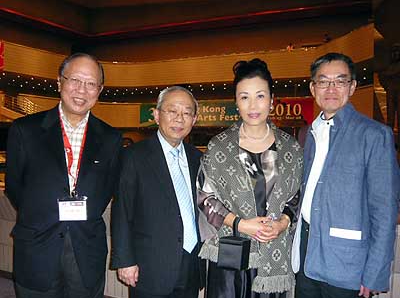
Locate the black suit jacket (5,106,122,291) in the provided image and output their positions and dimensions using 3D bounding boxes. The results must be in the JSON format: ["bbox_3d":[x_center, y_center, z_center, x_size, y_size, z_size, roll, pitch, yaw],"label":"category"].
[{"bbox_3d":[-0.563,0.203,1.500,0.490,0.740,0.290,-1,2,-18],"label":"black suit jacket"}]

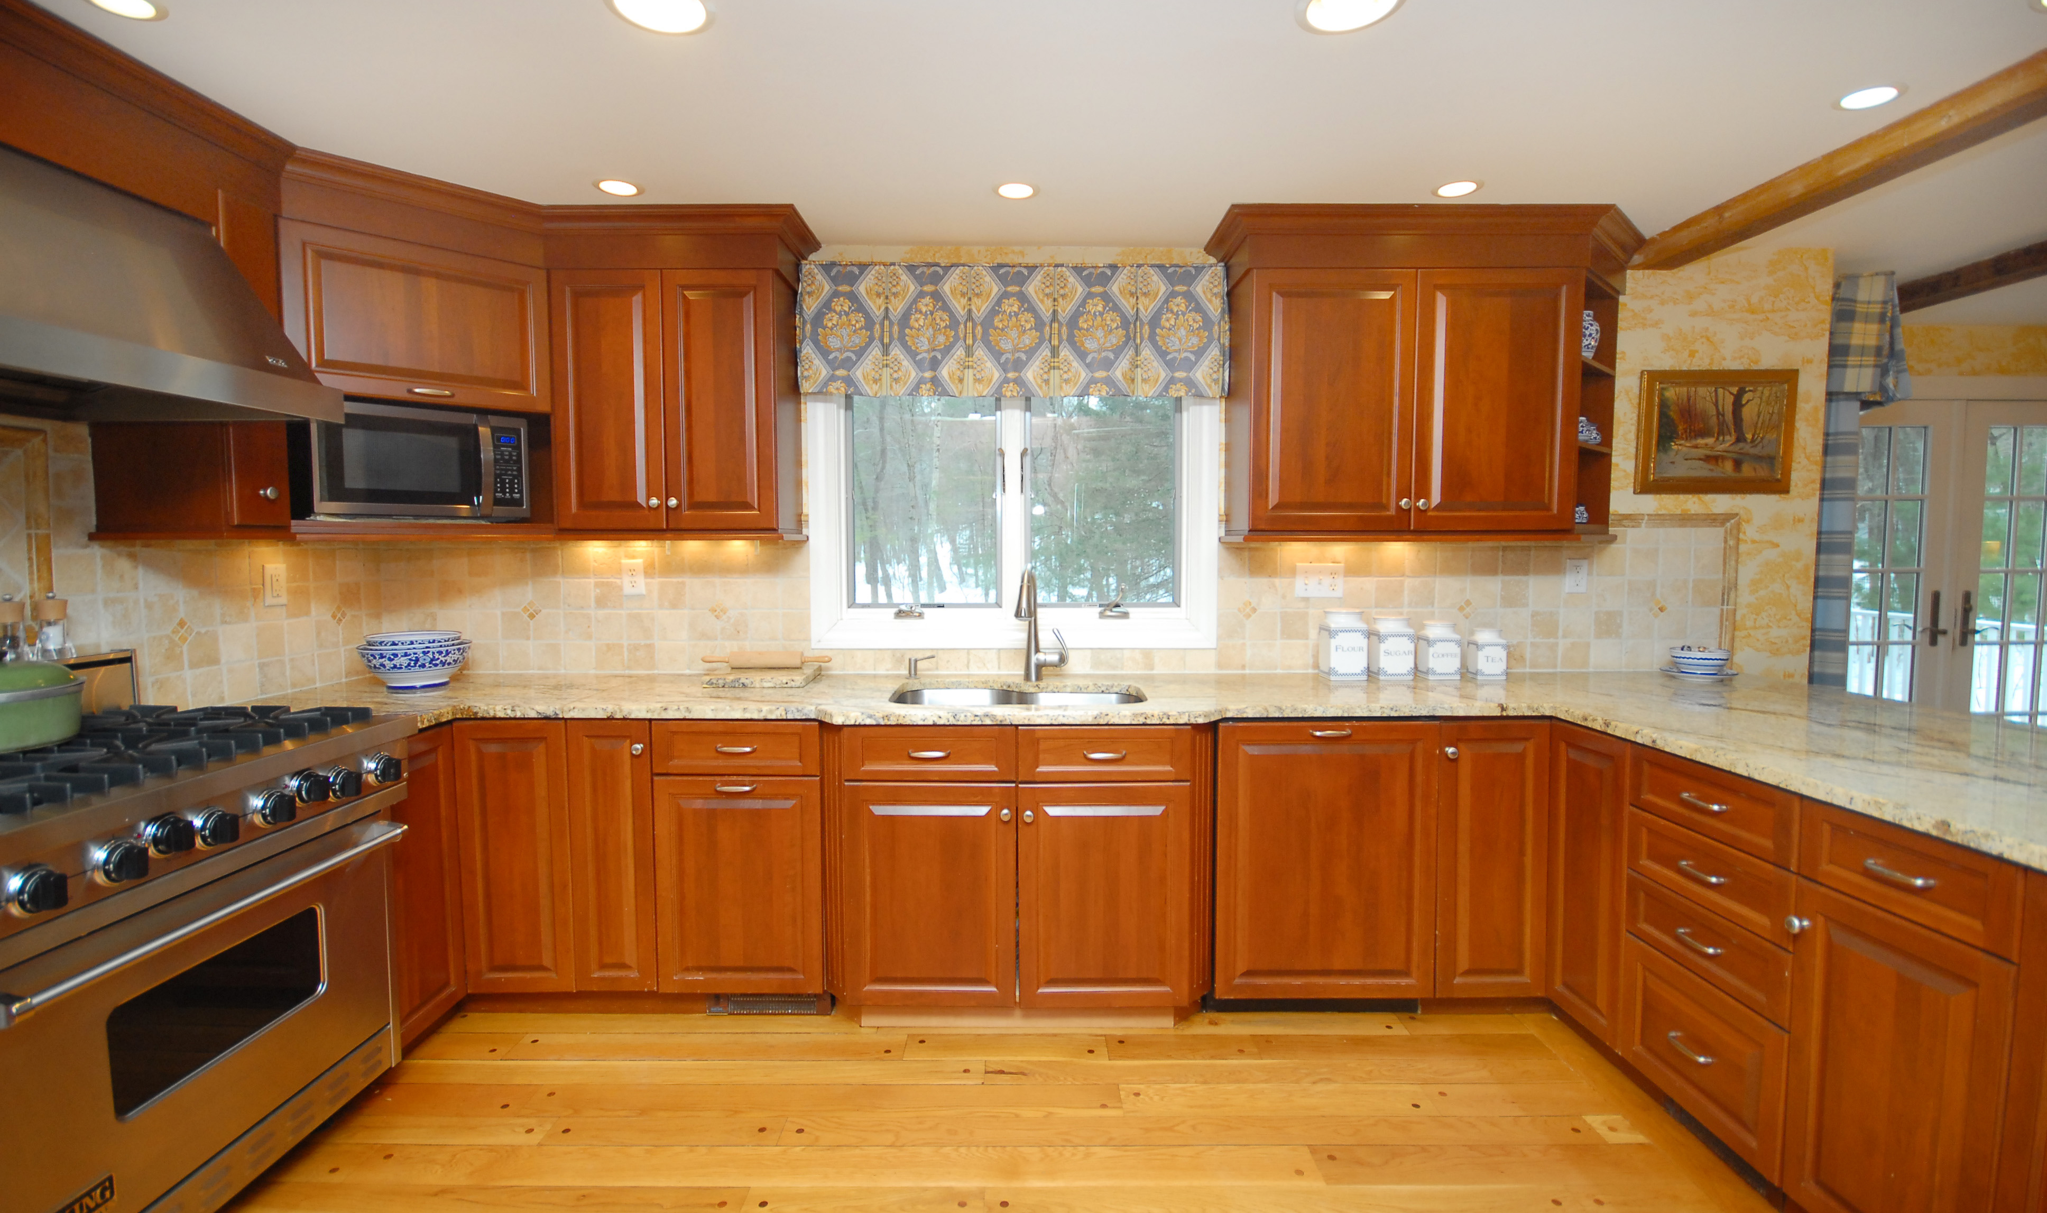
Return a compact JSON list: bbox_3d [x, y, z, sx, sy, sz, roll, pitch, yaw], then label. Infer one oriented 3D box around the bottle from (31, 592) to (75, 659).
[{"bbox_3d":[-2.159,0.045,1.900,0.060,0.150,0.060,0,3,-1],"label":"bottle"}]

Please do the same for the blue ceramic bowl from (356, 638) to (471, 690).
[{"bbox_3d":[-1.859,0.181,2.617,0.287,0.125,0.287,0,4,0],"label":"blue ceramic bowl"}]

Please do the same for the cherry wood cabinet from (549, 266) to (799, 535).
[{"bbox_3d":[-1.084,-0.629,2.735,0.676,0.803,0.312,0,3,-1],"label":"cherry wood cabinet"}]

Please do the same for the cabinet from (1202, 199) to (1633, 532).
[{"bbox_3d":[1.282,-0.681,2.662,1.370,0.965,0.380,0,4,0],"label":"cabinet"}]

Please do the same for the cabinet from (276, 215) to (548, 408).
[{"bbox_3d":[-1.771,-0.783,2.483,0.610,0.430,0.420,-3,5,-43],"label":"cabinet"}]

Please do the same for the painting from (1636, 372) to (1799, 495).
[{"bbox_3d":[2.358,-0.590,2.908,0.535,0.417,0.040,0,3,-1],"label":"painting"}]

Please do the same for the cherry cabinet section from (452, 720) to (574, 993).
[{"bbox_3d":[-1.394,0.672,2.602,0.306,0.759,0.530,0,4,0],"label":"cherry cabinet section"}]

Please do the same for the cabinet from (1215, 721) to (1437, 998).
[{"bbox_3d":[0.830,0.681,2.630,0.610,0.775,0.580,0,4,0],"label":"cabinet"}]

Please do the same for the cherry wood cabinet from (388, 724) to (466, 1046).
[{"bbox_3d":[-1.811,0.714,2.217,0.500,0.770,0.309,0,3,-1],"label":"cherry wood cabinet"}]

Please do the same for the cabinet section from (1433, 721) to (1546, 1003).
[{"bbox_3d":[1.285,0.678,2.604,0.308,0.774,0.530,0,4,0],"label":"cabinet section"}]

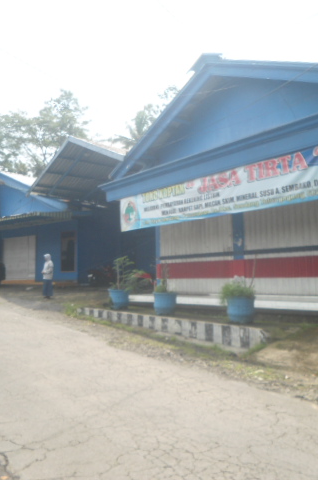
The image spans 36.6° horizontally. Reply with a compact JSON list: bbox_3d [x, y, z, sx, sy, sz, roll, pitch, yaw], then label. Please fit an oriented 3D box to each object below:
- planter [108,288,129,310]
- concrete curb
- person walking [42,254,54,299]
[{"bbox_3d":[-0.941,1.364,11.111,0.460,0.440,0.460,-2,-4,0],"label":"planter"},{"bbox_3d":[-0.140,1.581,9.148,0.180,0.290,5.990,1,-5,-33],"label":"concrete curb"},{"bbox_3d":[-3.840,1.260,16.600,0.340,1.570,0.460,-1,-4,-15],"label":"person walking"}]

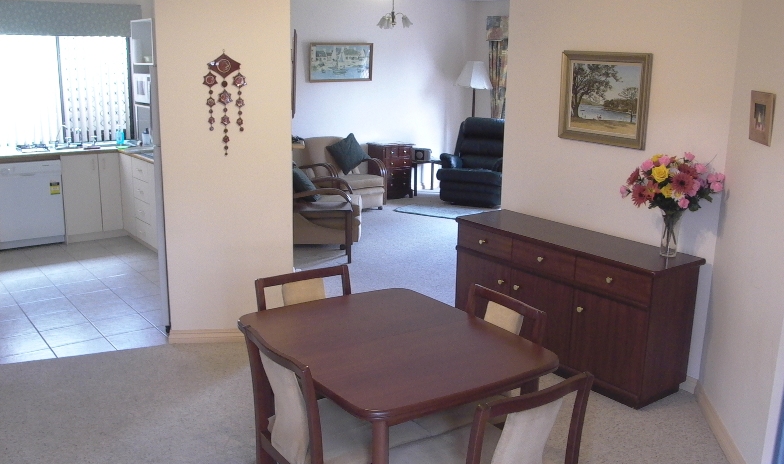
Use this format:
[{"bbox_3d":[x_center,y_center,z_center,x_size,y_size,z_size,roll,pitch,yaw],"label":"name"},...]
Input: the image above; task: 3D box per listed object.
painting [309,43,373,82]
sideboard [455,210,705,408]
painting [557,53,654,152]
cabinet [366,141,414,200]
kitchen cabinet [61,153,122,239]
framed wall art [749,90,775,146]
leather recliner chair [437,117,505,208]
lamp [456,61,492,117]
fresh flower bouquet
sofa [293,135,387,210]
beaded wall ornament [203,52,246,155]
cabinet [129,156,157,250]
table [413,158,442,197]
[{"bbox_3d":[-0.636,-2.164,9.553,0.900,0.480,0.035,-7,16,-32],"label":"painting"},{"bbox_3d":[1.084,0.407,4.733,0.500,0.765,1.590,-9,16,-35],"label":"sideboard"},{"bbox_3d":[1.248,-0.790,4.418,0.050,0.540,0.635,-9,17,-36],"label":"painting"},{"bbox_3d":[-0.020,-0.816,9.958,0.430,0.720,0.370,-7,16,-32],"label":"cabinet"},{"bbox_3d":[-3.100,-0.380,7.557,0.560,0.860,0.570,-9,16,-35],"label":"kitchen cabinet"},{"bbox_3d":[1.621,-0.497,3.262,0.020,0.220,0.270,3,13,7],"label":"framed wall art"},{"bbox_3d":[1.205,-0.901,9.575,0.860,1.030,0.910,7,15,24],"label":"leather recliner chair"},{"bbox_3d":[1.125,-1.434,10.240,0.480,1.760,0.480,-9,17,-36],"label":"lamp"},{"bbox_3d":[1.548,-0.133,4.145,0.430,0.570,0.530,-9,16,-35],"label":"fresh flower bouquet"},{"bbox_3d":[-0.584,-0.739,9.113,0.800,0.860,0.850,-9,17,-36],"label":"sofa"},{"bbox_3d":[-0.996,-0.764,4.454,0.262,0.615,0.025,0,13,-6],"label":"beaded wall ornament"},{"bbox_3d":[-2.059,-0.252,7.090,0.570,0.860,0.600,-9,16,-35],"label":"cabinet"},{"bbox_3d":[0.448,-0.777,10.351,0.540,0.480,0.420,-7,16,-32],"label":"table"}]

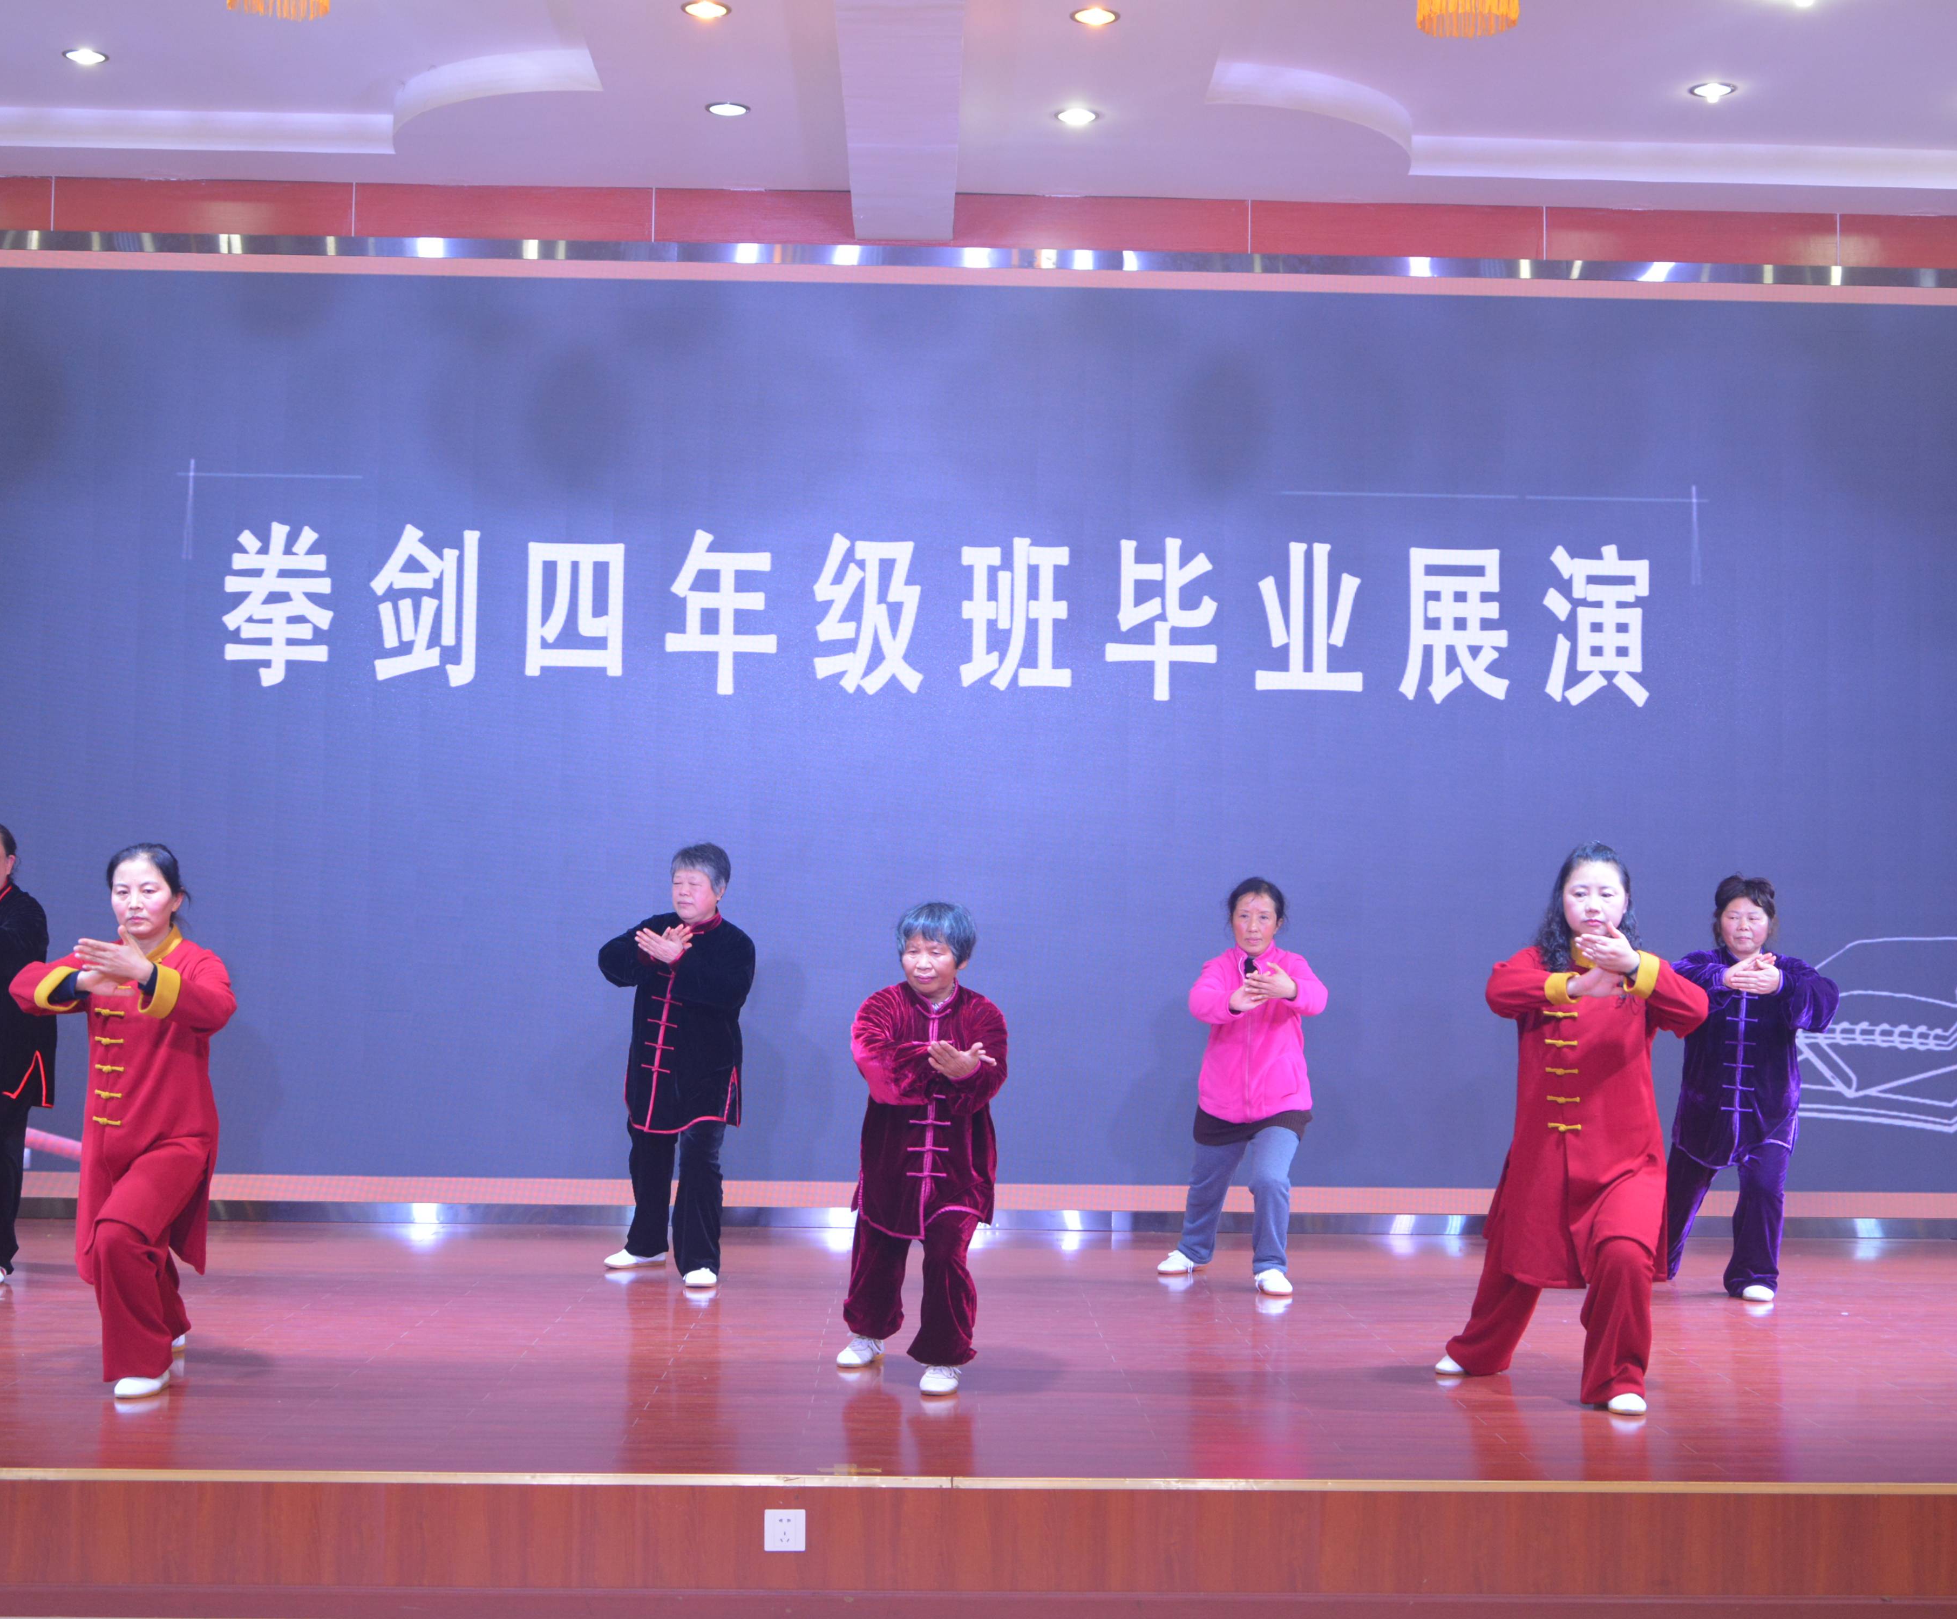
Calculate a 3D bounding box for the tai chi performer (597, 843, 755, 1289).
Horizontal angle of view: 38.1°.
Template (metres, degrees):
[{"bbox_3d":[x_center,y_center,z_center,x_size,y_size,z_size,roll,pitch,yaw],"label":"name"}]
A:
[{"bbox_3d":[-1.104,0.872,9.941,0.673,1.518,0.744,-1,-4,27],"label":"tai chi performer"}]

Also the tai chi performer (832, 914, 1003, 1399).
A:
[{"bbox_3d":[-0.150,0.872,7.507,0.511,1.259,0.793,0,-3,6],"label":"tai chi performer"}]

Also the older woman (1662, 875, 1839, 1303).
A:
[{"bbox_3d":[2.630,0.947,9.793,0.699,1.444,0.807,0,-3,16],"label":"older woman"}]

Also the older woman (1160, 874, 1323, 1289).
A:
[{"bbox_3d":[0.930,0.952,9.974,0.647,1.414,0.962,0,-3,10],"label":"older woman"}]

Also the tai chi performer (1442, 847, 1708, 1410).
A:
[{"bbox_3d":[1.504,0.798,7.336,0.799,1.428,0.806,-1,-4,22],"label":"tai chi performer"}]

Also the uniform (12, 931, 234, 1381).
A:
[{"bbox_3d":[-2.190,0.890,7.470,0.600,1.160,0.850,0,-3,17],"label":"uniform"}]

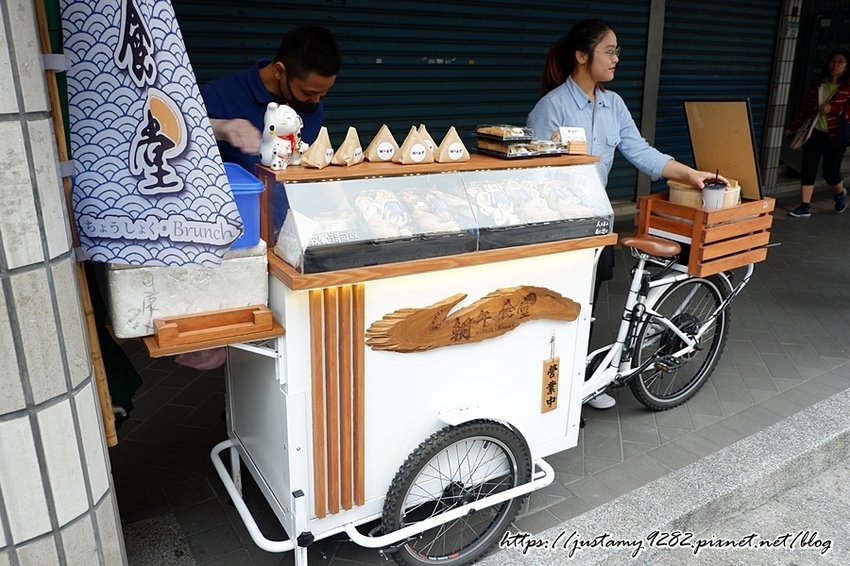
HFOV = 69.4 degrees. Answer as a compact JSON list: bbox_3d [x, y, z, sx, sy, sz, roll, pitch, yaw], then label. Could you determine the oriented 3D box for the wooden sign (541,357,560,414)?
[{"bbox_3d":[0.396,0.325,1.944,0.066,0.182,0.008,-9,19,-30],"label":"wooden sign"}]

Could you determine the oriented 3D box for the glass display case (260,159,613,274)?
[{"bbox_3d":[0.081,-0.210,1.612,0.970,0.208,0.257,-9,20,-31],"label":"glass display case"}]

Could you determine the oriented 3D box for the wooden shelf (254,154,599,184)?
[{"bbox_3d":[0.042,-0.330,1.706,1.000,0.018,0.212,-9,19,-30],"label":"wooden shelf"}]

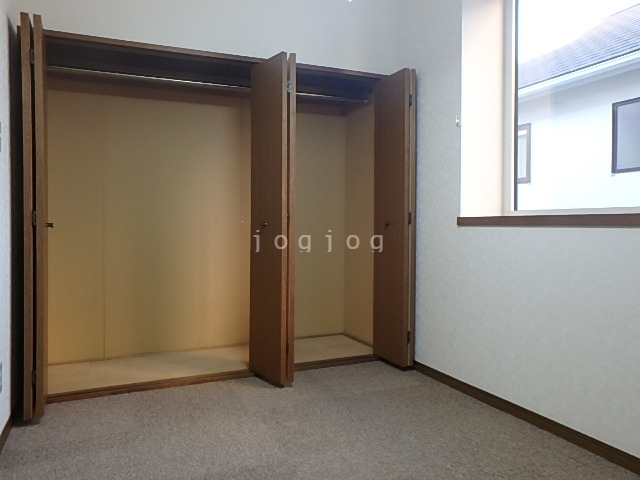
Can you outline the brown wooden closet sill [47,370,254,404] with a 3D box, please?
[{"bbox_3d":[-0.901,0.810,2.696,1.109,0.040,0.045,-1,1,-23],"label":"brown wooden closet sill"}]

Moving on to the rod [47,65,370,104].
[{"bbox_3d":[-0.624,-1.000,3.110,2.077,0.032,0.032,-1,1,-23],"label":"rod"}]

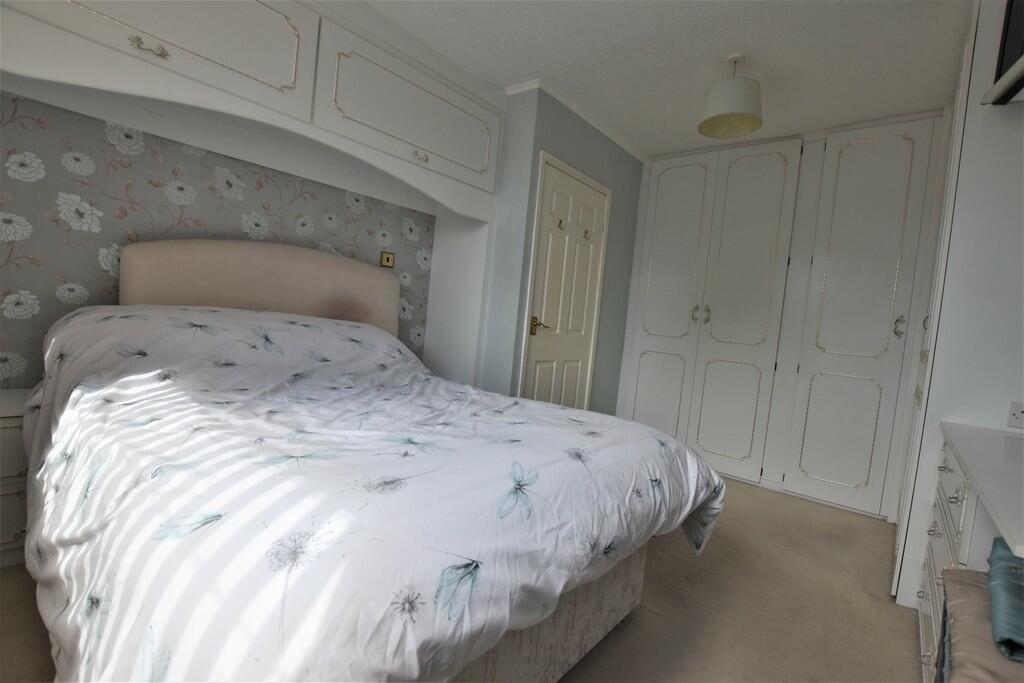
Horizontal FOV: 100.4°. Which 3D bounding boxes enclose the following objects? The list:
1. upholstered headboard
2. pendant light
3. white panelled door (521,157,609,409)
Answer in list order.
[{"bbox_3d":[-1.253,-0.179,2.366,0.090,0.680,1.370,8,6,43],"label":"upholstered headboard"},{"bbox_3d":[1.156,-1.302,2.232,0.300,0.357,0.300,8,4,43],"label":"pendant light"},{"bbox_3d":[0.380,-0.158,3.060,0.060,2.060,0.855,8,4,43],"label":"white panelled door"}]

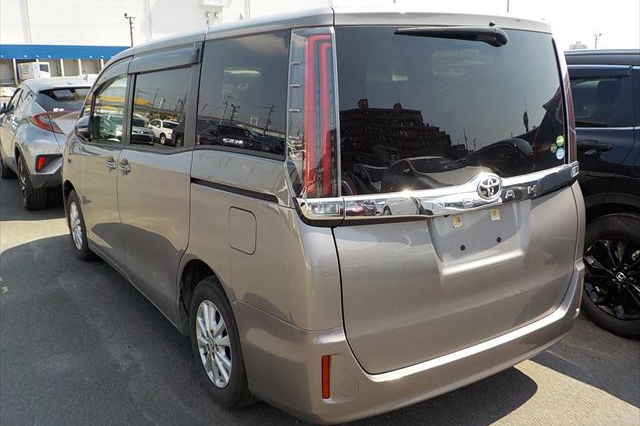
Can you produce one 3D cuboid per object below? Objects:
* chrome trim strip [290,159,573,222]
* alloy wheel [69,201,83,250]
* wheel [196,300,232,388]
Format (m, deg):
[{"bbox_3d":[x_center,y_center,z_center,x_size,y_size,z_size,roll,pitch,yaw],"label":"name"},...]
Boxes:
[{"bbox_3d":[0.620,-0.098,2.240,1.620,0.160,0.210,-8,15,-34],"label":"chrome trim strip"},{"bbox_3d":[-2.055,0.105,4.883,0.170,0.410,0.410,-8,15,-34],"label":"alloy wheel"},{"bbox_3d":[-0.427,0.594,2.596,0.170,0.410,0.410,-8,15,-34],"label":"wheel"}]

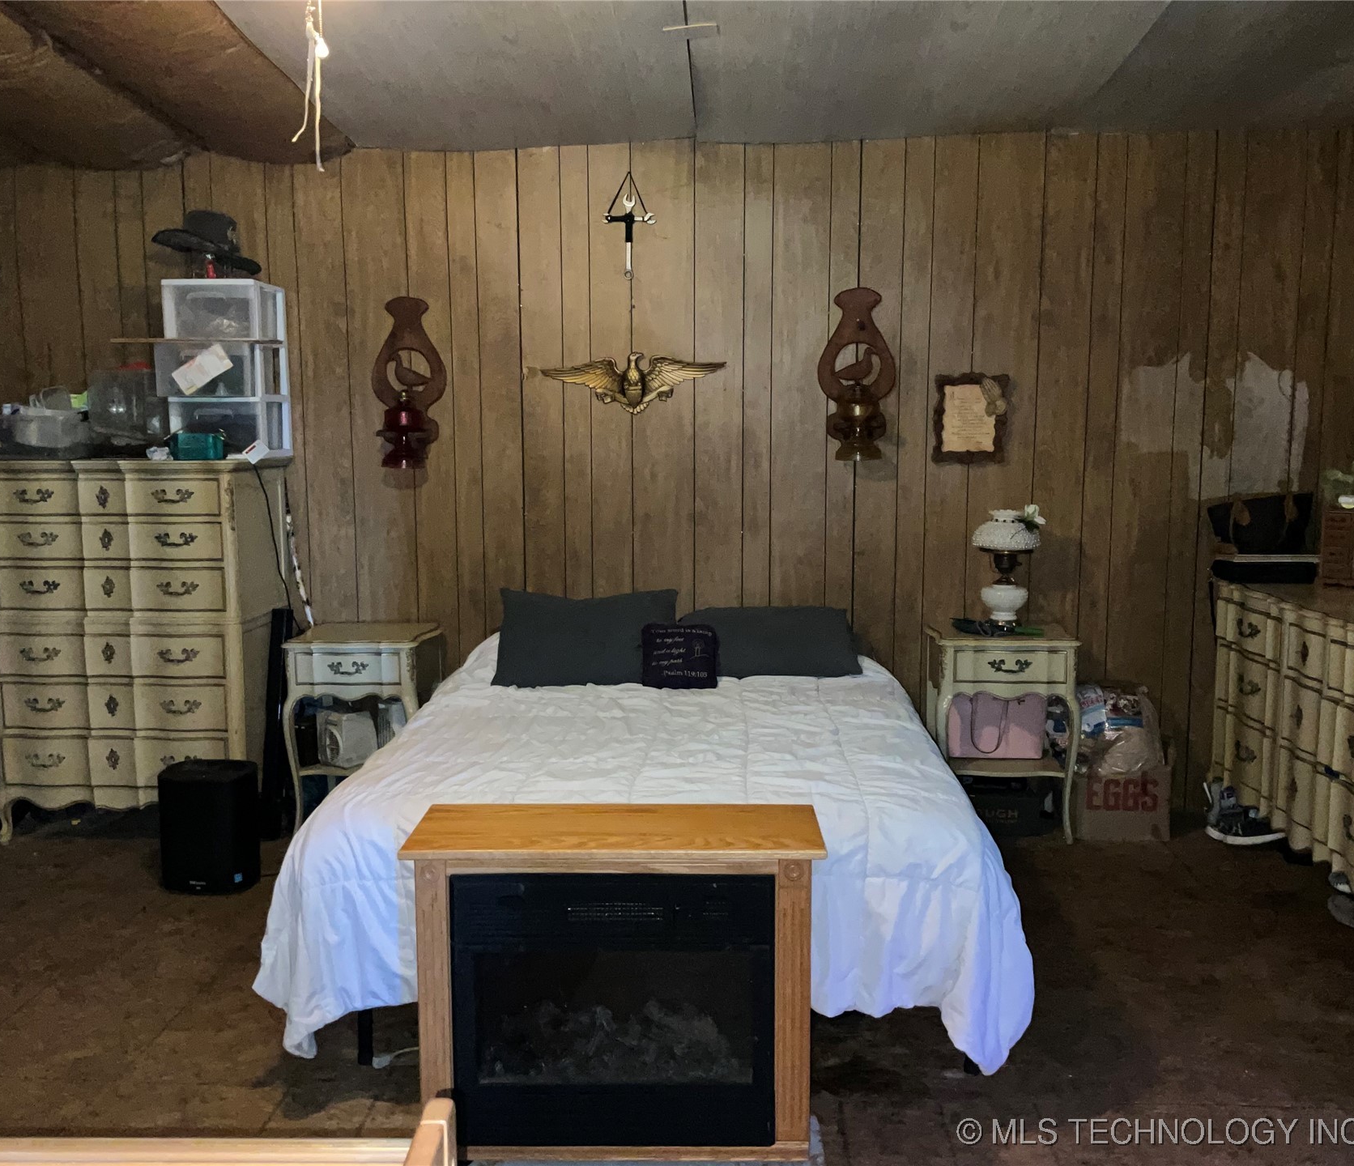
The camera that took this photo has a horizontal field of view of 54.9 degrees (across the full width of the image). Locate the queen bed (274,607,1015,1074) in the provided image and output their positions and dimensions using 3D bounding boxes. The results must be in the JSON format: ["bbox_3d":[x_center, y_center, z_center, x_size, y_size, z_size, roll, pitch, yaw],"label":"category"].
[{"bbox_3d":[-0.029,0.624,3.838,1.640,0.690,2.070,0,7,3],"label":"queen bed"}]

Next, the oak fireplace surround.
[{"bbox_3d":[-0.116,0.801,2.616,0.795,0.645,0.300,0,7,1],"label":"oak fireplace surround"}]

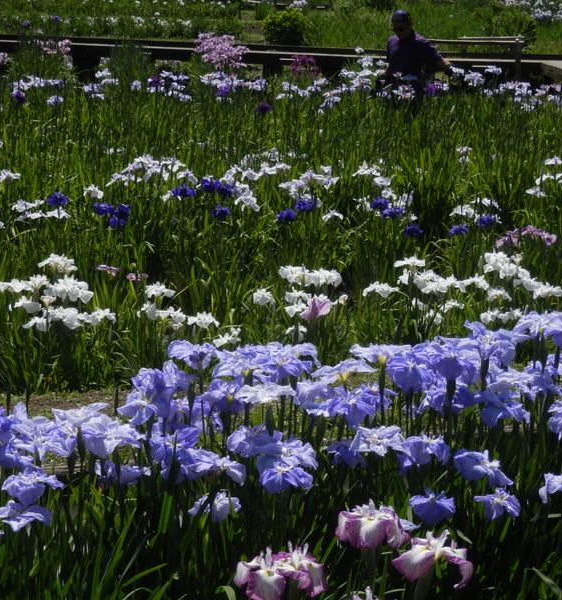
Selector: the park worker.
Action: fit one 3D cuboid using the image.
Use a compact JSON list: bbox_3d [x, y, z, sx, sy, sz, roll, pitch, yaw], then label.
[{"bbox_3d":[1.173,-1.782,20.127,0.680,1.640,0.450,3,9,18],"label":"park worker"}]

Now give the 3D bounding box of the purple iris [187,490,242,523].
[{"bbox_3d":[-0.169,0.525,5.700,0.137,0.070,0.130,0,9,0],"label":"purple iris"}]

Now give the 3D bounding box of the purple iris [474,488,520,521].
[{"bbox_3d":[0.538,0.511,5.600,0.115,0.070,0.109,0,9,0],"label":"purple iris"}]

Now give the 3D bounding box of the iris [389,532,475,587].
[{"bbox_3d":[0.331,0.567,4.900,0.179,0.112,0.152,0,9,0],"label":"iris"}]

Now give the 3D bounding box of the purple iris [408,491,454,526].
[{"bbox_3d":[0.348,0.479,5.150,0.106,0.070,0.110,0,10,0],"label":"purple iris"}]

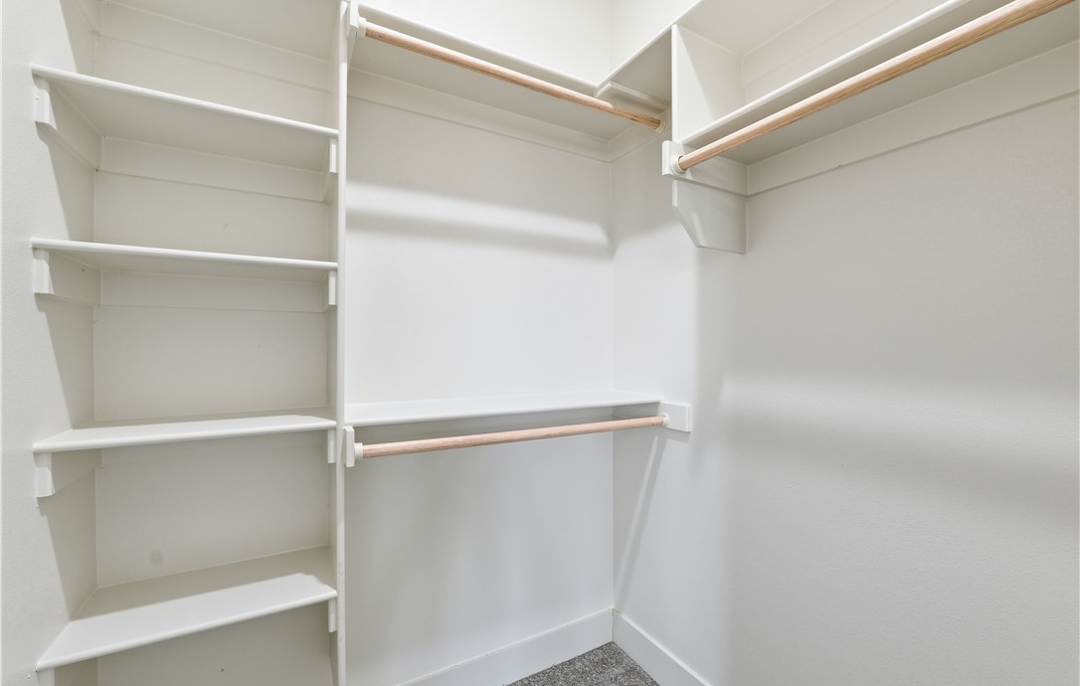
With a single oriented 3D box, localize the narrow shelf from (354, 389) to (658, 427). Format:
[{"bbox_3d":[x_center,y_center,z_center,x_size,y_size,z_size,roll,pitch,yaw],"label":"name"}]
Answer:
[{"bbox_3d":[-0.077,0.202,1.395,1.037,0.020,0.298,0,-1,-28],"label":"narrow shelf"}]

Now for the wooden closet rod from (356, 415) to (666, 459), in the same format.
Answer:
[{"bbox_3d":[0.003,0.268,1.241,1.006,0.034,0.034,0,-1,-28],"label":"wooden closet rod"}]

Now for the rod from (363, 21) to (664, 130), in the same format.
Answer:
[{"bbox_3d":[0.001,-0.772,1.256,1.006,0.034,0.034,0,-1,-28],"label":"rod"}]

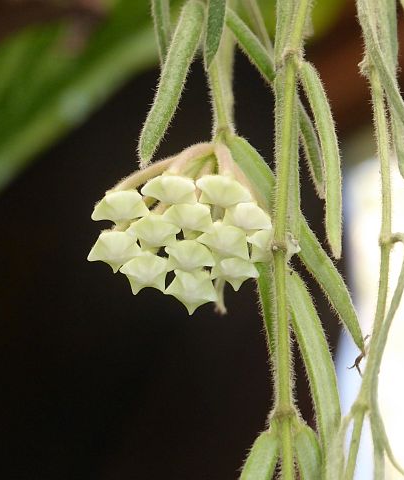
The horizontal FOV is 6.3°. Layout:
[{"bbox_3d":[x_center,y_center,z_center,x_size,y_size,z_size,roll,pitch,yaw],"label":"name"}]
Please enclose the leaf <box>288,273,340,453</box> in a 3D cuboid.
[{"bbox_3d":[0.021,0.023,0.680,0.005,0.036,0.006,-12,0,0],"label":"leaf"}]

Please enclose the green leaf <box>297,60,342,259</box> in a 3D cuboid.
[{"bbox_3d":[0.023,-0.015,0.680,0.004,0.037,0.005,-10,0,0],"label":"green leaf"}]

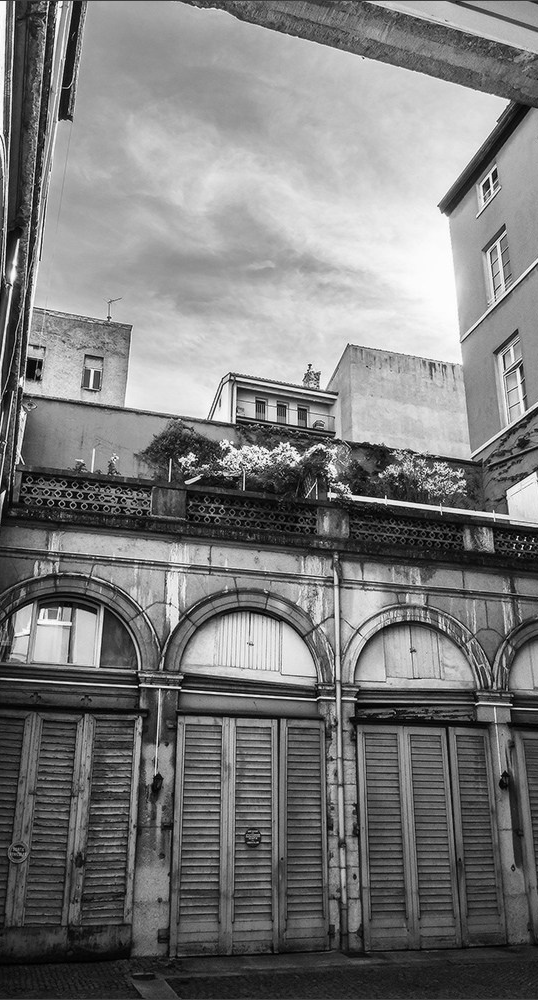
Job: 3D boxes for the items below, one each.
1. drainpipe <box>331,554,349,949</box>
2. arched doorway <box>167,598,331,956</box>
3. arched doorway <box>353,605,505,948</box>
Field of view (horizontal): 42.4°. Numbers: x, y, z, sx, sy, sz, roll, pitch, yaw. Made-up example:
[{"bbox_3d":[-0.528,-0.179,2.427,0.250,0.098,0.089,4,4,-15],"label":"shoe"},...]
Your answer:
[{"bbox_3d":[0.967,3.166,9.405,0.110,5.075,0.130,7,-22,-14],"label":"drainpipe"},{"bbox_3d":[-0.185,3.446,9.109,2.046,4.285,0.350,7,-22,-14],"label":"arched doorway"},{"bbox_3d":[2.222,3.736,9.696,2.052,4.280,0.350,7,-22,-14],"label":"arched doorway"}]

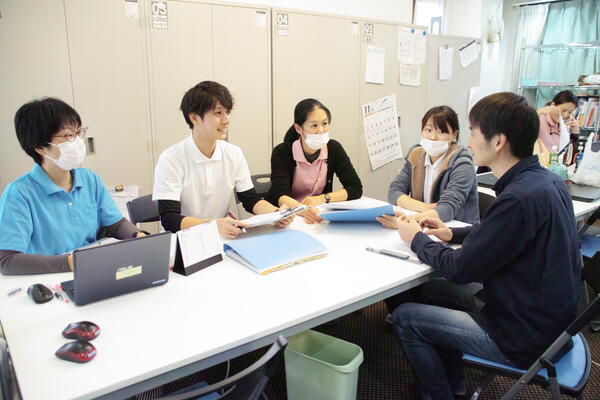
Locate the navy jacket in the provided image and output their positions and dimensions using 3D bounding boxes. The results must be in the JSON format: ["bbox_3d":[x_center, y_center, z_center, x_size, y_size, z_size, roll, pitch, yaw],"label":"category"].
[{"bbox_3d":[0.692,0.202,1.610,0.530,0.660,0.470,6,14,27],"label":"navy jacket"}]

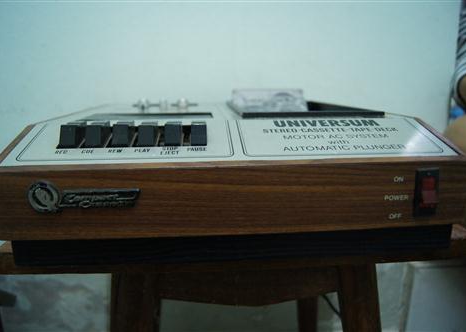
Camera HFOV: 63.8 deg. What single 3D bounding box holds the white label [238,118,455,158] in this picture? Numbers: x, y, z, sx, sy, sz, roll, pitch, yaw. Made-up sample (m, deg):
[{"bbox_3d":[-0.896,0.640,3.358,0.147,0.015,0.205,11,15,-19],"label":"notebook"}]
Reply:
[{"bbox_3d":[0.090,-0.026,0.327,0.168,0.002,0.073,-1,31,-4],"label":"white label"}]

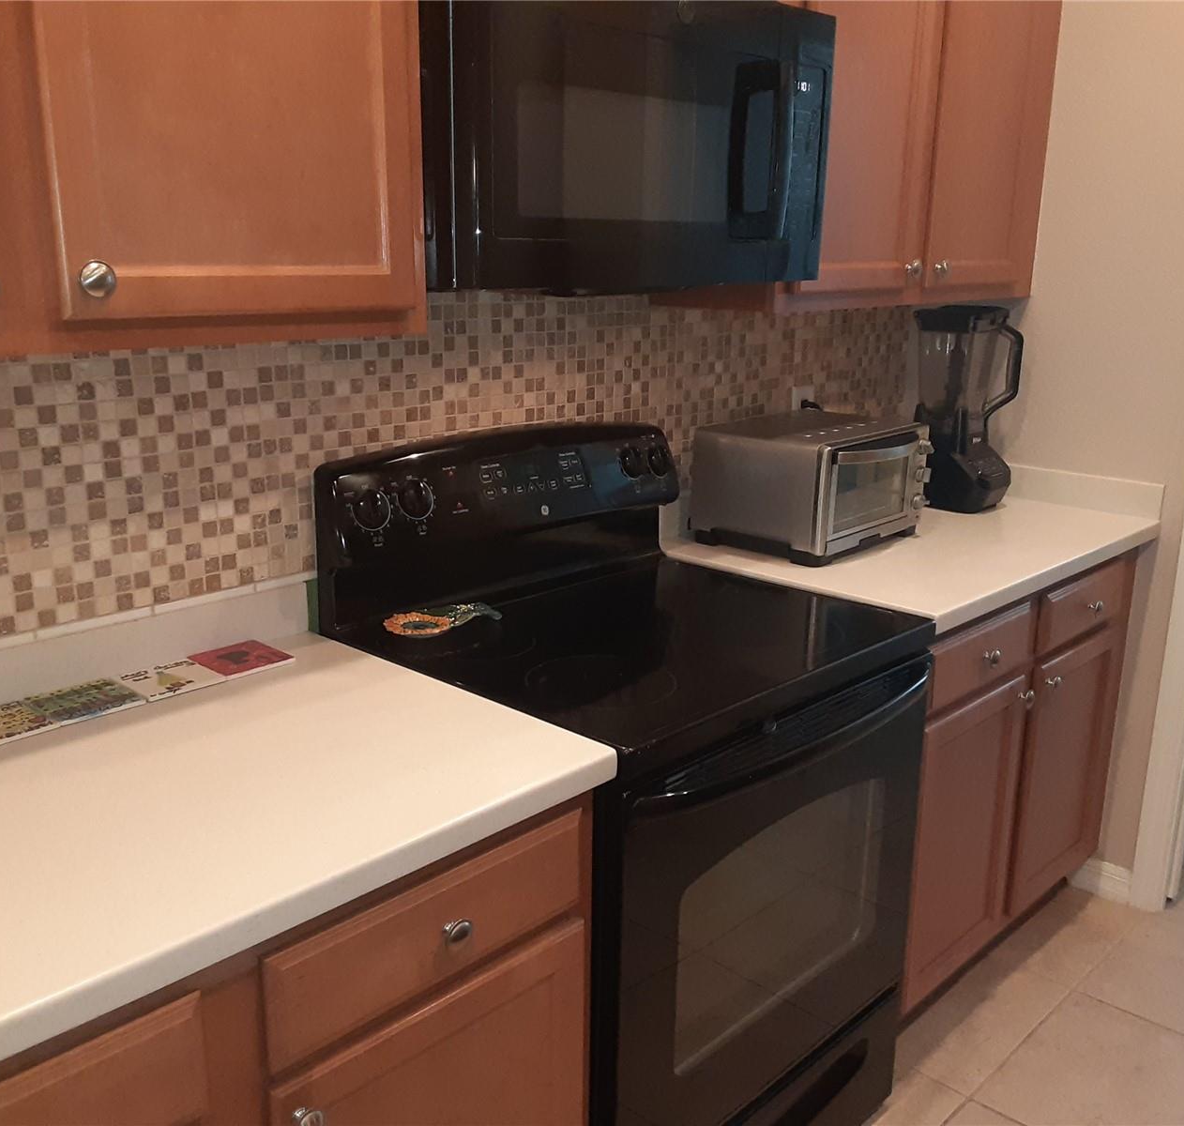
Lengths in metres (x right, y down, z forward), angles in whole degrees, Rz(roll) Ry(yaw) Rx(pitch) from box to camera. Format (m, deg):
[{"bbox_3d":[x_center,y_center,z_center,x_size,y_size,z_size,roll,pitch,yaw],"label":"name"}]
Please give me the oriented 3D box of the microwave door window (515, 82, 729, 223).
[{"bbox_3d":[0.052,-0.543,1.579,0.018,0.160,0.414,14,20,43],"label":"microwave door window"}]

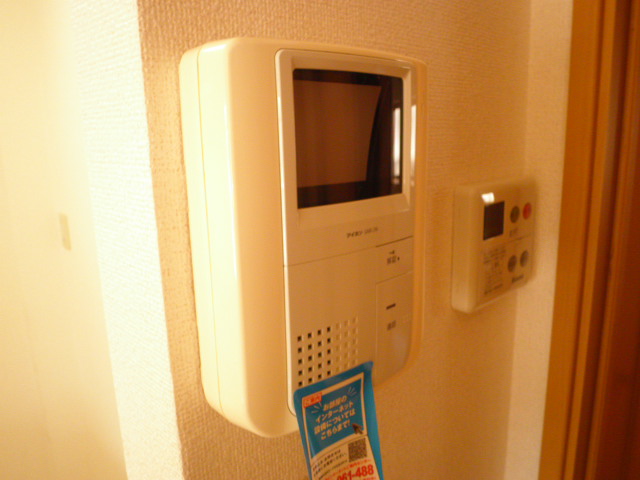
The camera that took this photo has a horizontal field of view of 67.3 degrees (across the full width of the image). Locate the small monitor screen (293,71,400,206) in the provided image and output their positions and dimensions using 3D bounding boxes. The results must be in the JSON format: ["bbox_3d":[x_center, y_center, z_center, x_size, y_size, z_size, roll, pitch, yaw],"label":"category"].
[{"bbox_3d":[0.019,-0.056,0.269,0.084,0.069,0.010,-12,16,-40],"label":"small monitor screen"}]

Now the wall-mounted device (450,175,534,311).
[{"bbox_3d":[0.175,0.001,0.471,0.119,0.117,0.021,-12,16,-40],"label":"wall-mounted device"}]

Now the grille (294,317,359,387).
[{"bbox_3d":[0.005,0.062,0.272,0.048,0.033,0.005,-12,16,-40],"label":"grille"}]

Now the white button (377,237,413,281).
[{"bbox_3d":[0.046,0.012,0.299,0.035,0.024,0.005,-12,16,-40],"label":"white button"}]

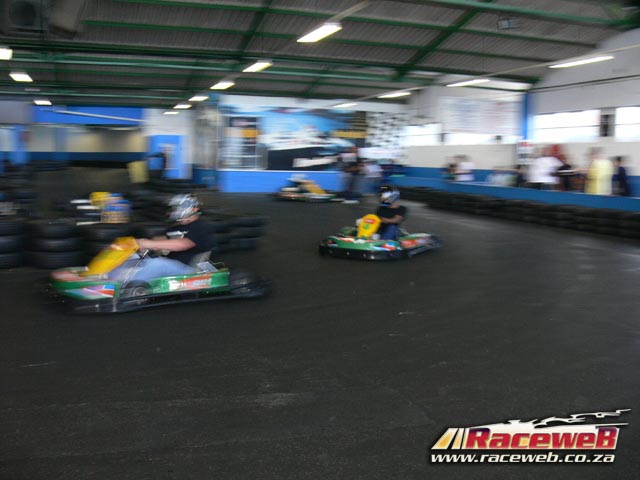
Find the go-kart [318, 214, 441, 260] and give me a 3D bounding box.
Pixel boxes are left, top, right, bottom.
[{"bbox_3d":[0.920,-0.122,9.518,1.320,0.580,1.930,4,8,26],"label":"go-kart"}]

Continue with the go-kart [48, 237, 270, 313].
[{"bbox_3d":[-1.710,0.246,6.692,2.000,0.600,1.330,-3,8,-24],"label":"go-kart"}]

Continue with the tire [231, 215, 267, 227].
[{"bbox_3d":[-1.080,-0.320,9.844,0.590,0.185,0.590,0,8,0],"label":"tire"}]

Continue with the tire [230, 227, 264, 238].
[{"bbox_3d":[-1.080,-0.136,9.869,0.590,0.185,0.590,0,8,0],"label":"tire"}]

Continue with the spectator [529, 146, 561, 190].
[{"bbox_3d":[5.480,-1.466,15.644,0.420,1.660,0.550,-7,10,-40],"label":"spectator"}]

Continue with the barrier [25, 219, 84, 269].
[{"bbox_3d":[-3.565,0.043,8.686,0.660,0.560,0.660,0,8,-8],"label":"barrier"}]

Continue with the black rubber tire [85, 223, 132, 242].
[{"bbox_3d":[-2.884,-0.128,8.864,0.620,0.180,0.620,0,8,-8],"label":"black rubber tire"}]

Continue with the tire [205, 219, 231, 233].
[{"bbox_3d":[-1.655,-0.247,9.956,0.600,0.175,0.600,0,8,-8],"label":"tire"}]

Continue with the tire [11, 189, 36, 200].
[{"bbox_3d":[-6.650,-0.991,14.396,0.600,0.190,0.600,0,8,0],"label":"tire"}]

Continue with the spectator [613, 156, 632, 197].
[{"bbox_3d":[6.762,-1.111,14.468,0.340,1.580,0.460,-5,9,-36],"label":"spectator"}]

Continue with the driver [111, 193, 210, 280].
[{"bbox_3d":[-1.721,0.035,6.675,1.100,1.000,0.550,-3,9,-29],"label":"driver"}]

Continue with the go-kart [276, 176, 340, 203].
[{"bbox_3d":[-0.447,-1.613,20.567,2.000,0.820,1.250,1,8,3],"label":"go-kart"}]

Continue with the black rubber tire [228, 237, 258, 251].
[{"bbox_3d":[-1.224,0.040,10.346,0.600,0.175,0.600,0,8,-8],"label":"black rubber tire"}]

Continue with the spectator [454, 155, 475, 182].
[{"bbox_3d":[4.269,-1.768,19.126,0.360,1.600,0.480,-4,9,-30],"label":"spectator"}]

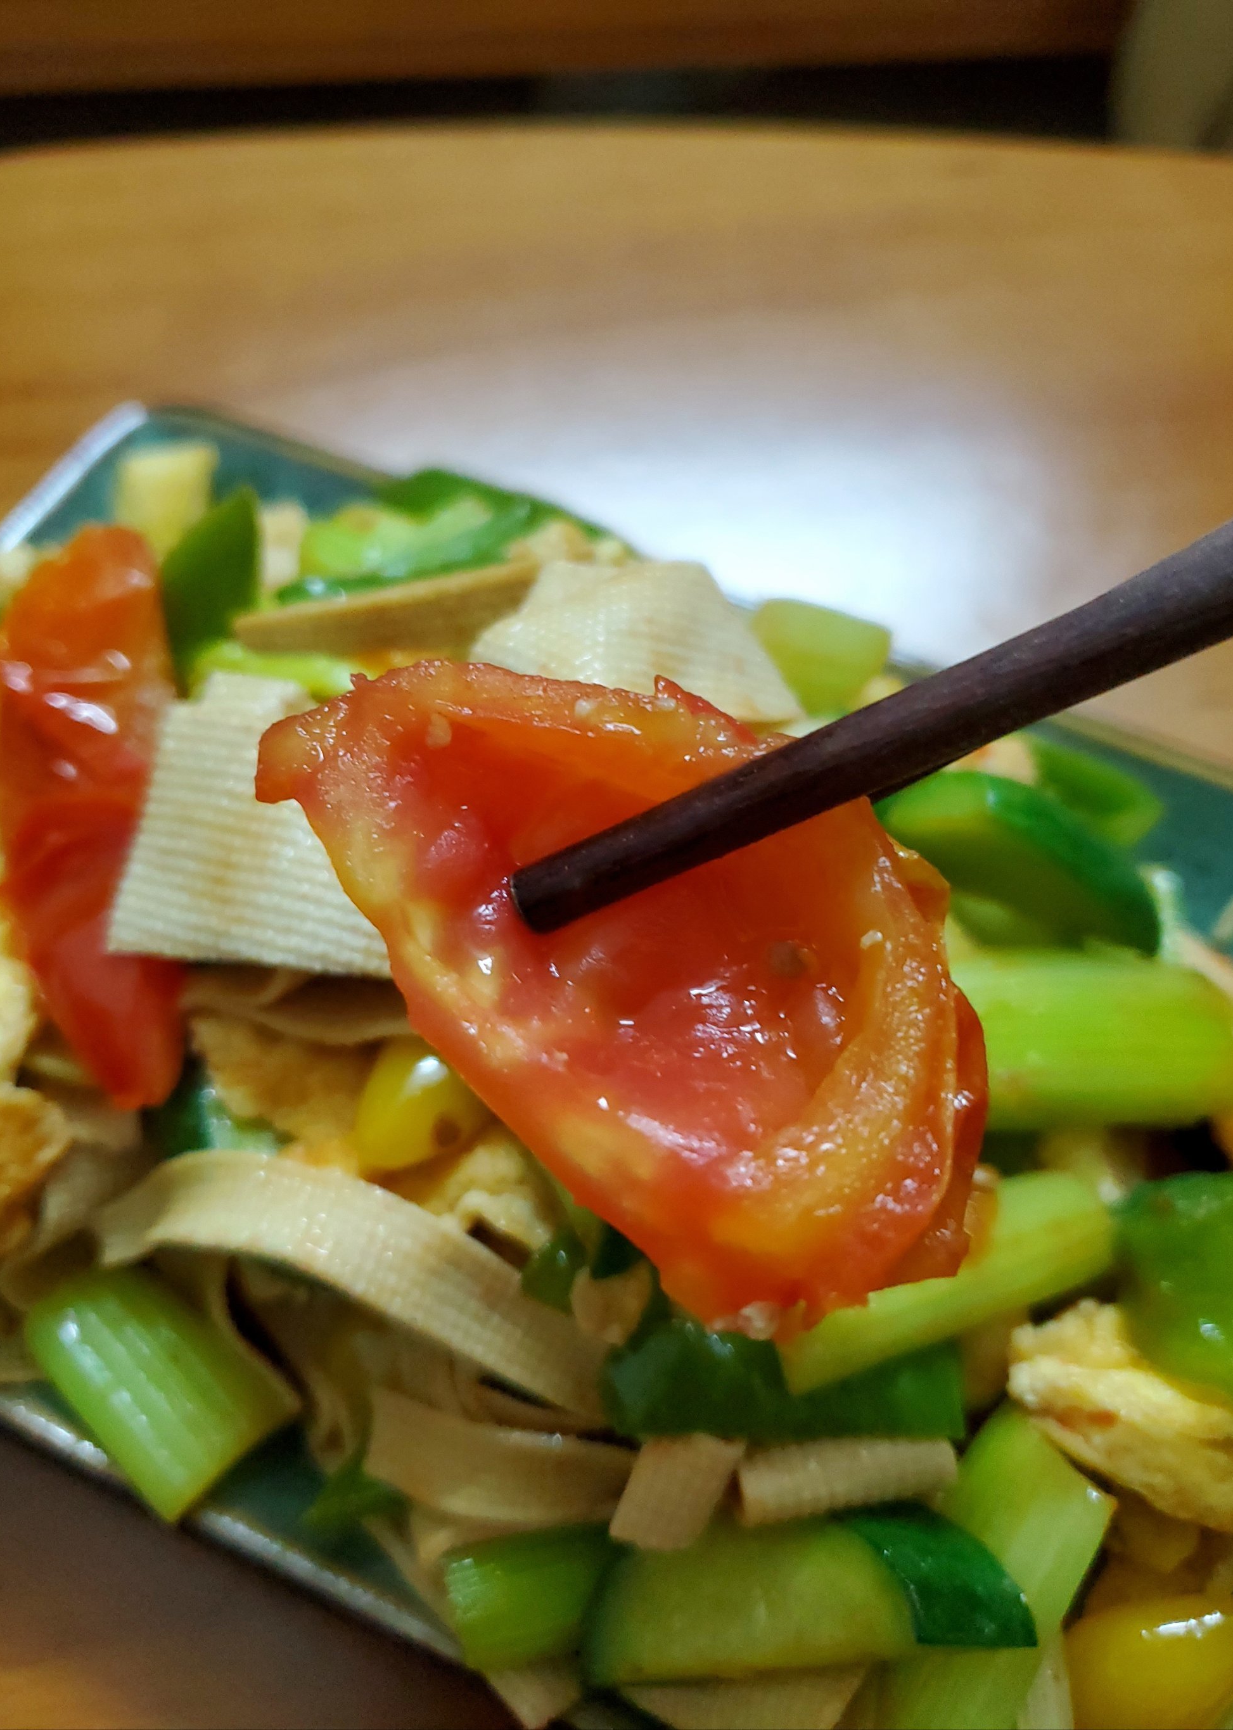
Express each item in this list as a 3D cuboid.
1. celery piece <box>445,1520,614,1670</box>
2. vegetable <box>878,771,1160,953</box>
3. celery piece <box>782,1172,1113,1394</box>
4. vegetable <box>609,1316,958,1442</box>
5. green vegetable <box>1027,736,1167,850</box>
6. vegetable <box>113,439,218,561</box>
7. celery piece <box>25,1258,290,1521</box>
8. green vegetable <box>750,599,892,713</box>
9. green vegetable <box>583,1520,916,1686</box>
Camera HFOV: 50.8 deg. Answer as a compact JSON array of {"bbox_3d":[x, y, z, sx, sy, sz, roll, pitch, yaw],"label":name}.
[{"bbox_3d":[-0.010,0.088,0.156,0.019,0.010,0.016,-4,58,2],"label":"celery piece"},{"bbox_3d":[0.067,0.000,0.216,0.039,0.017,0.013,19,59,5],"label":"vegetable"},{"bbox_3d":[0.043,0.054,0.170,0.041,0.010,0.014,-19,61,-14],"label":"celery piece"},{"bbox_3d":[0.022,0.067,0.169,0.045,0.009,0.014,1,58,-2],"label":"vegetable"},{"bbox_3d":[0.088,-0.013,0.236,0.019,0.010,0.013,28,61,14],"label":"green vegetable"},{"bbox_3d":[-0.089,-0.072,0.257,0.017,0.010,0.020,0,64,-3],"label":"vegetable"},{"bbox_3d":[-0.058,0.067,0.167,0.026,0.010,0.019,44,65,9],"label":"celery piece"},{"bbox_3d":[0.037,-0.038,0.237,0.022,0.012,0.014,15,59,6],"label":"green vegetable"},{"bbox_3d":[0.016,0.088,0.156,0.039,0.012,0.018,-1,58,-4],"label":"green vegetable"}]

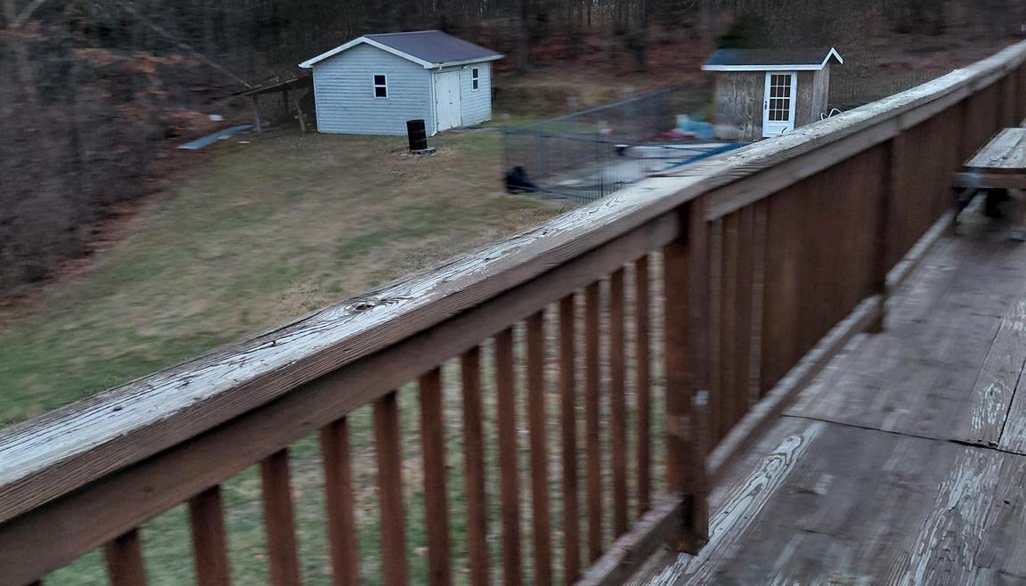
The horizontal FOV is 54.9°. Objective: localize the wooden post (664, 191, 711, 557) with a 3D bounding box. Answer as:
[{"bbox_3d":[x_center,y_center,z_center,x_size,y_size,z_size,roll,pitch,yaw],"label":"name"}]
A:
[{"bbox_3d":[0.462,0.234,2.613,0.089,0.987,0.089,8,18,30],"label":"wooden post"}]

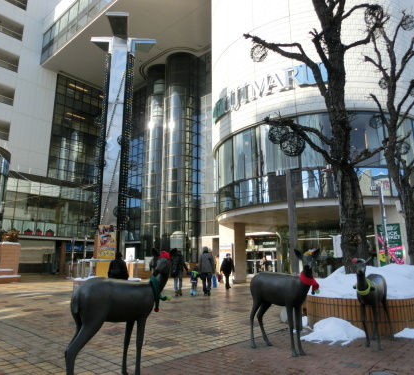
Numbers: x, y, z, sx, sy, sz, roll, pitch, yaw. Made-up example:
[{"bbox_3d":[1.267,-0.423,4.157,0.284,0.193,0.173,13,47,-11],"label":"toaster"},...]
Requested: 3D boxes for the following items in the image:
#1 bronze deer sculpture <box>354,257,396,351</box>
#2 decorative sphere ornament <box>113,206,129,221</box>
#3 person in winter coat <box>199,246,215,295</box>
[{"bbox_3d":[2.701,1.823,5.616,0.400,1.350,1.120,-9,-16,36],"label":"bronze deer sculpture"},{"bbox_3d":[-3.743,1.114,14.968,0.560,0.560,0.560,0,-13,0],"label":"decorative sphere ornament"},{"bbox_3d":[0.018,3.063,12.679,0.560,1.720,0.420,0,-13,0],"label":"person in winter coat"}]

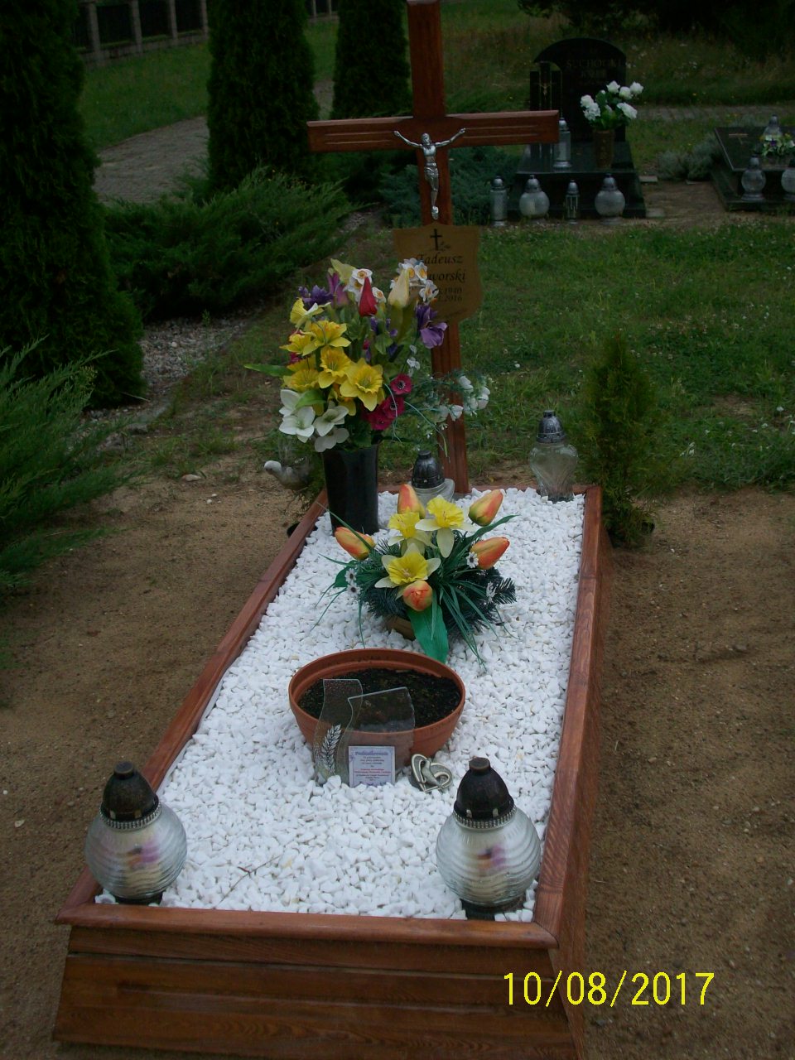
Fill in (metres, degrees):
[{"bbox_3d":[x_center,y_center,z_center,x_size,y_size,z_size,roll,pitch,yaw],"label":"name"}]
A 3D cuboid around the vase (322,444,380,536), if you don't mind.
[{"bbox_3d":[-0.120,-0.111,3.717,0.147,0.238,0.147,0,22,9],"label":"vase"}]

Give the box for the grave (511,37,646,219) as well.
[{"bbox_3d":[1.253,-2.810,9.700,0.880,1.024,1.750,0,22,9],"label":"grave"}]

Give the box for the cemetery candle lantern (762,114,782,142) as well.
[{"bbox_3d":[2.514,-2.652,9.408,0.145,0.225,0.145,0,22,9],"label":"cemetery candle lantern"}]

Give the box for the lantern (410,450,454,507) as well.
[{"bbox_3d":[0.086,-0.102,3.692,0.125,0.213,0.125,0,22,9],"label":"lantern"}]

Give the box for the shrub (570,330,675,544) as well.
[{"bbox_3d":[0.645,-0.262,4.025,0.250,0.604,0.250,0,22,9],"label":"shrub"}]

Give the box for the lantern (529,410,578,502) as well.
[{"bbox_3d":[0.428,-0.207,3.850,0.135,0.246,0.135,0,22,9],"label":"lantern"}]

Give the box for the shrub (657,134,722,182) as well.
[{"bbox_3d":[2.155,-2.754,10.379,0.480,0.297,0.420,0,22,9],"label":"shrub"}]

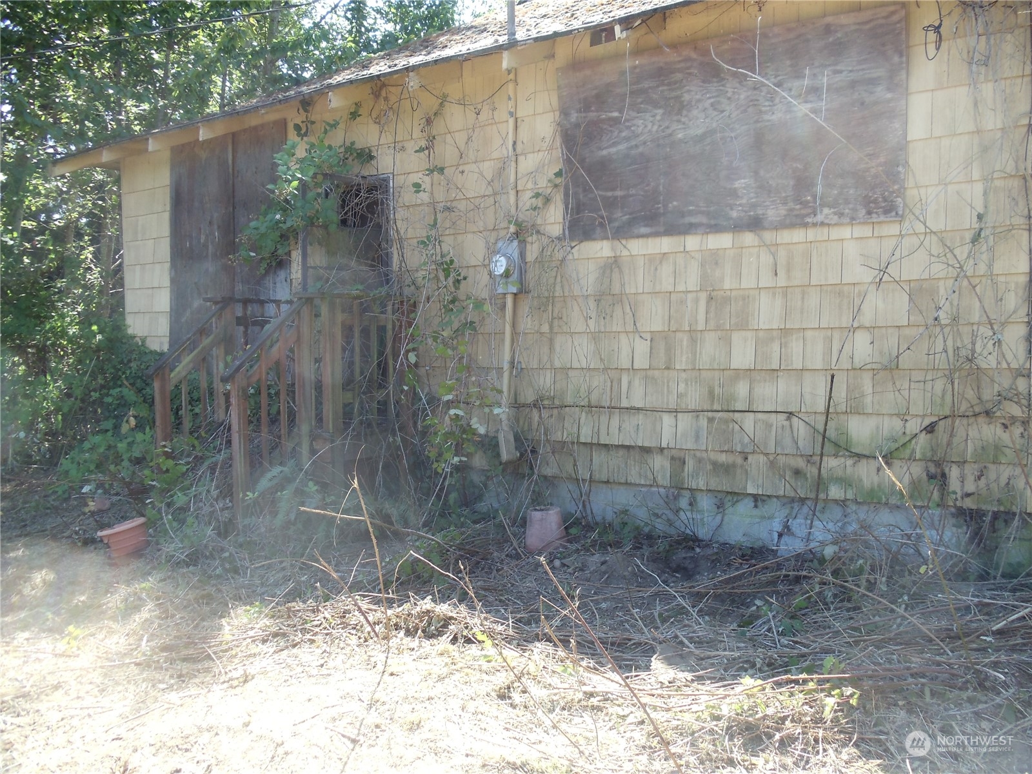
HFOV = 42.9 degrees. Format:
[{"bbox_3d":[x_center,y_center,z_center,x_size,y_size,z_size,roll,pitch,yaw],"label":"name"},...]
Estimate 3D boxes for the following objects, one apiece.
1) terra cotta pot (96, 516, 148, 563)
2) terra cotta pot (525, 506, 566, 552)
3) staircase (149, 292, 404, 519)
[{"bbox_3d":[-2.514,1.009,8.465,0.333,0.240,0.333,-11,2,0],"label":"terra cotta pot"},{"bbox_3d":[0.196,0.965,8.899,0.276,0.263,0.276,-2,0,0],"label":"terra cotta pot"},{"bbox_3d":[-1.888,0.128,10.519,1.184,1.724,1.816,1,2,44],"label":"staircase"}]

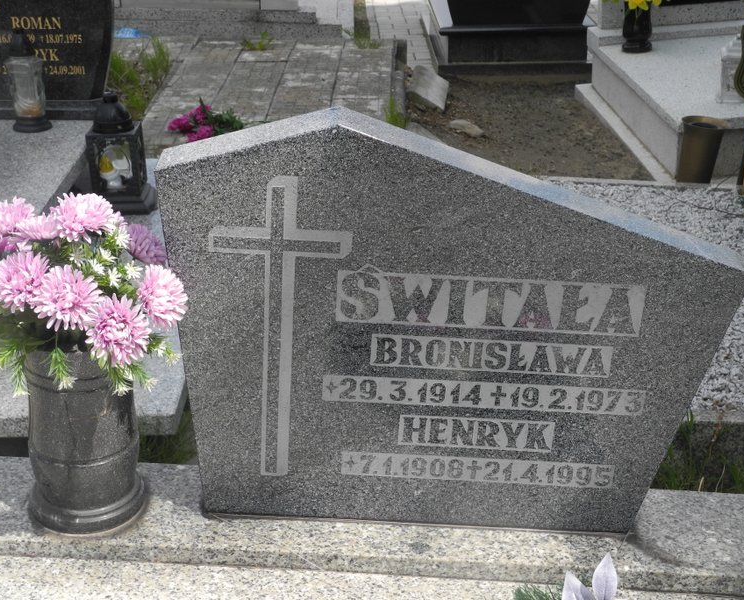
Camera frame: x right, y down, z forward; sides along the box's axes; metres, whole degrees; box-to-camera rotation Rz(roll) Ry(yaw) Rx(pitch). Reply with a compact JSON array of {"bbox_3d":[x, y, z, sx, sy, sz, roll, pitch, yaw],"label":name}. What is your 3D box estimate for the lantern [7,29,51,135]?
[{"bbox_3d":[-1.013,-0.649,3.746,0.116,0.290,0.116,-6,24,-14],"label":"lantern"}]

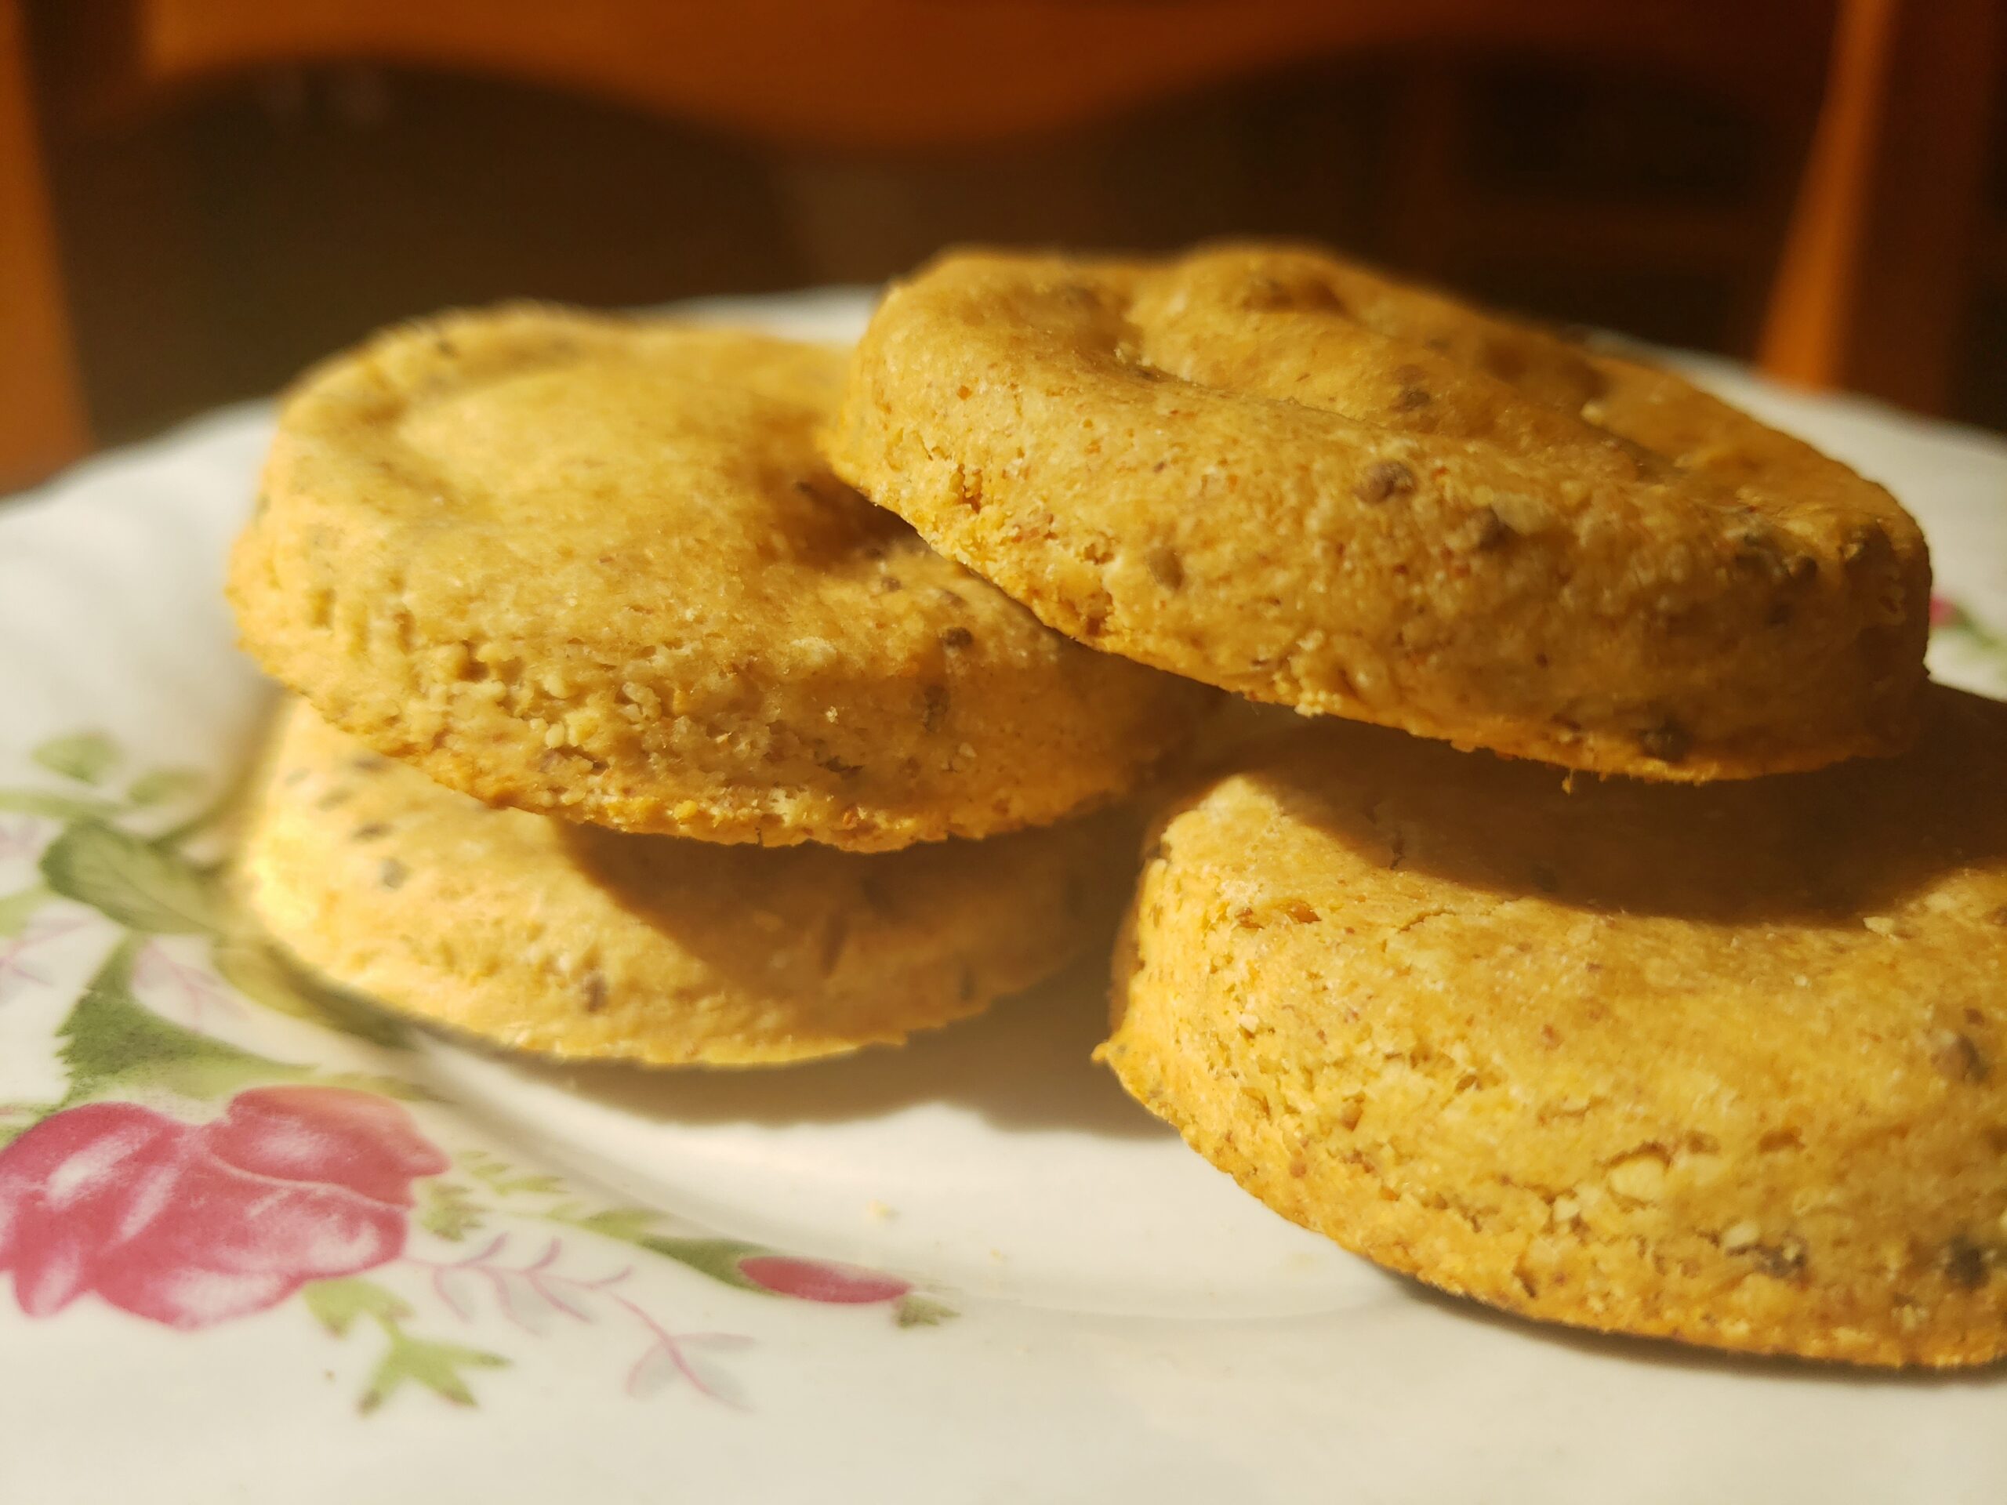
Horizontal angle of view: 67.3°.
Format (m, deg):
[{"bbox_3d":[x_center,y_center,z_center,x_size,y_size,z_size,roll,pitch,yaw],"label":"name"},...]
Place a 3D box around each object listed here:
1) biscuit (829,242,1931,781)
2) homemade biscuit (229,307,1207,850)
[{"bbox_3d":[0.026,-0.022,0.103,0.073,0.013,0.073,12,26,0],"label":"biscuit"},{"bbox_3d":[-0.018,-0.018,0.112,0.072,0.013,0.072,11,28,0],"label":"homemade biscuit"}]

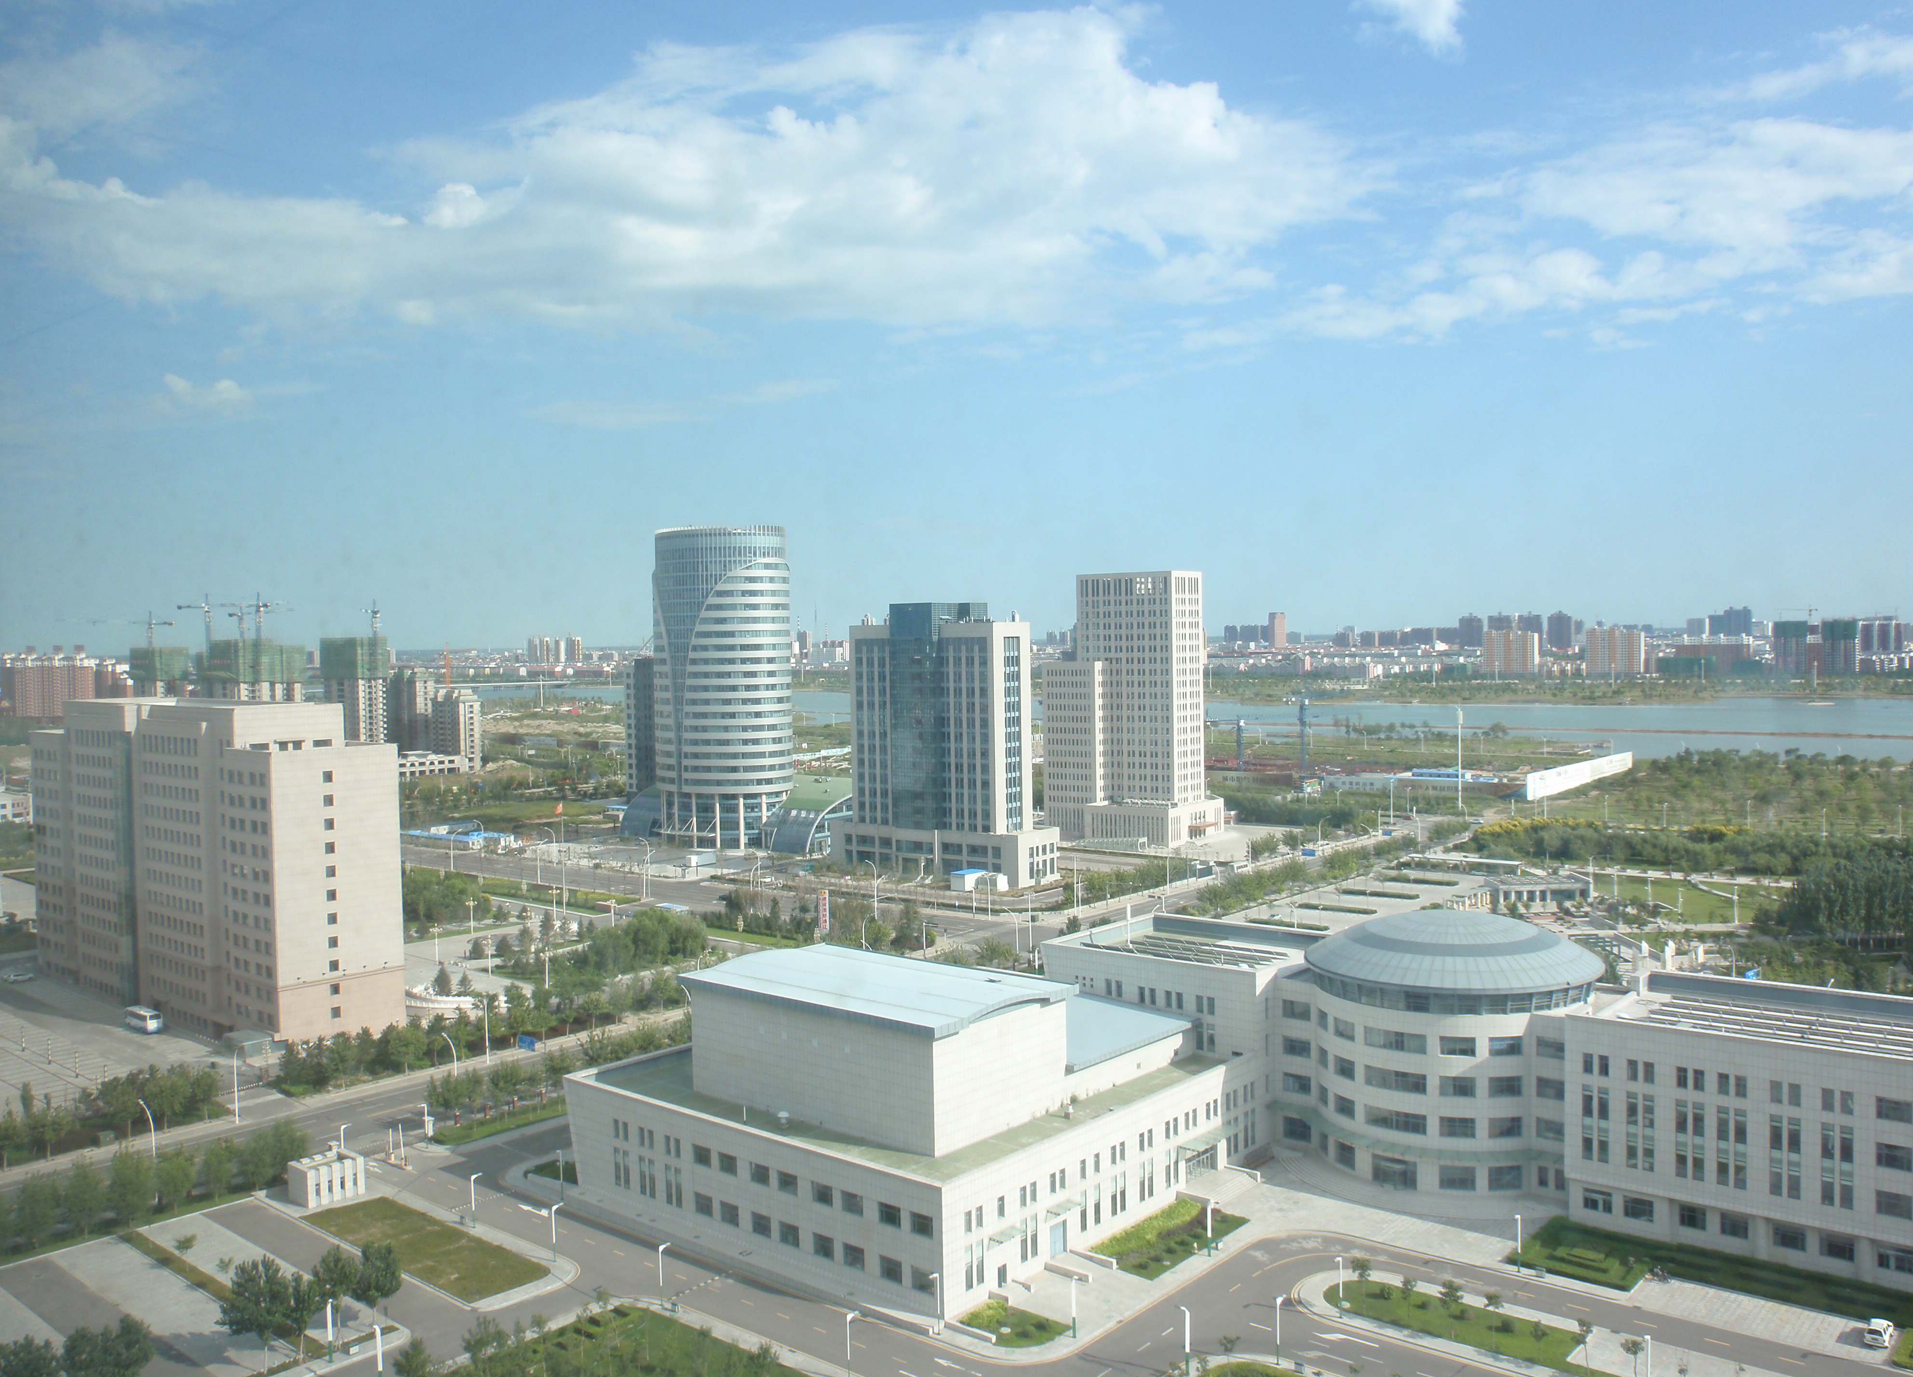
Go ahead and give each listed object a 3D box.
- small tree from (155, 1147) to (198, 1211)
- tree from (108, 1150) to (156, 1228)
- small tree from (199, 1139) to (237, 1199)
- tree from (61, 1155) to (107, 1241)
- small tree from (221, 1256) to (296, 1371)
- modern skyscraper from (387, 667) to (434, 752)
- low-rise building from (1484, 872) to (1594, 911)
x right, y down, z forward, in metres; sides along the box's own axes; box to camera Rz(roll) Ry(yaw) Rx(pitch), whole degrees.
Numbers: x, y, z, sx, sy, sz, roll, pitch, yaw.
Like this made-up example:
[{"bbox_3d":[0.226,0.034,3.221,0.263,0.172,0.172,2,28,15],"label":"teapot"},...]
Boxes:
[{"bbox_3d":[-89.190,56.300,176.660,4.440,7.440,4.440,-2,2,-27],"label":"small tree"},{"bbox_3d":[-89.792,54.554,168.578,4.900,8.550,4.900,-1,2,0],"label":"tree"},{"bbox_3d":[-83.995,54.911,175.871,4.120,7.130,4.120,-1,2,0],"label":"small tree"},{"bbox_3d":[-95.460,55.950,169.480,4.160,8.860,4.160,-2,2,-30],"label":"tree"},{"bbox_3d":[-61.610,55.770,137.740,5.780,10.210,5.780,-2,2,-25],"label":"small tree"},{"bbox_3d":[-277.733,14.694,790.639,23.000,52.000,14.000,0,2,33],"label":"modern skyscraper"},{"bbox_3d":[131.337,45.885,351.371,21.500,5.400,12.500,-1,2,-4],"label":"low-rise building"}]

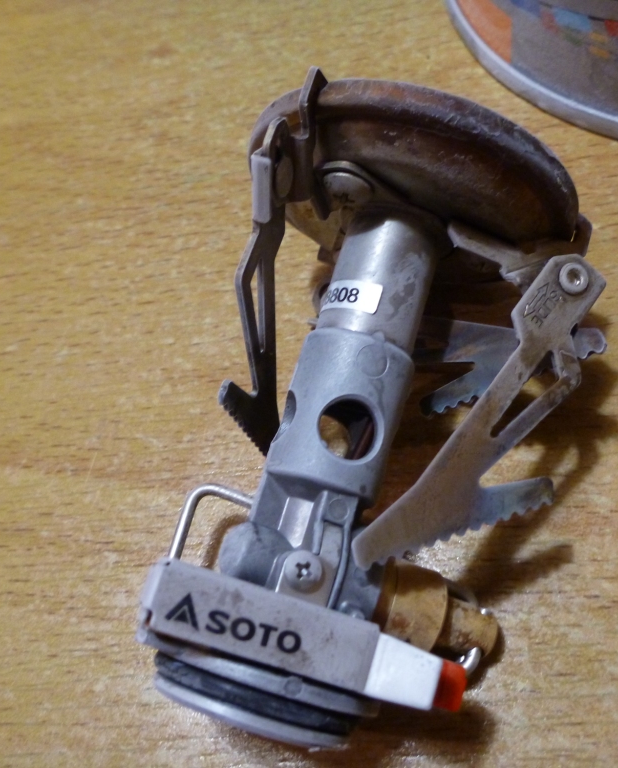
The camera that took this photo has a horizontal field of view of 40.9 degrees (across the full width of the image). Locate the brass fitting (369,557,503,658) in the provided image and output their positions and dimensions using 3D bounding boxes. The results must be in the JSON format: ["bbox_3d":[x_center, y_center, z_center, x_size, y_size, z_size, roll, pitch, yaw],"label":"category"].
[{"bbox_3d":[0.016,0.031,0.112,0.017,0.012,0.012,20,90,-13],"label":"brass fitting"}]

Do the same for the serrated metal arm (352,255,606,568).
[{"bbox_3d":[0.026,0.006,0.105,0.018,0.003,0.051,39,73,-6],"label":"serrated metal arm"}]

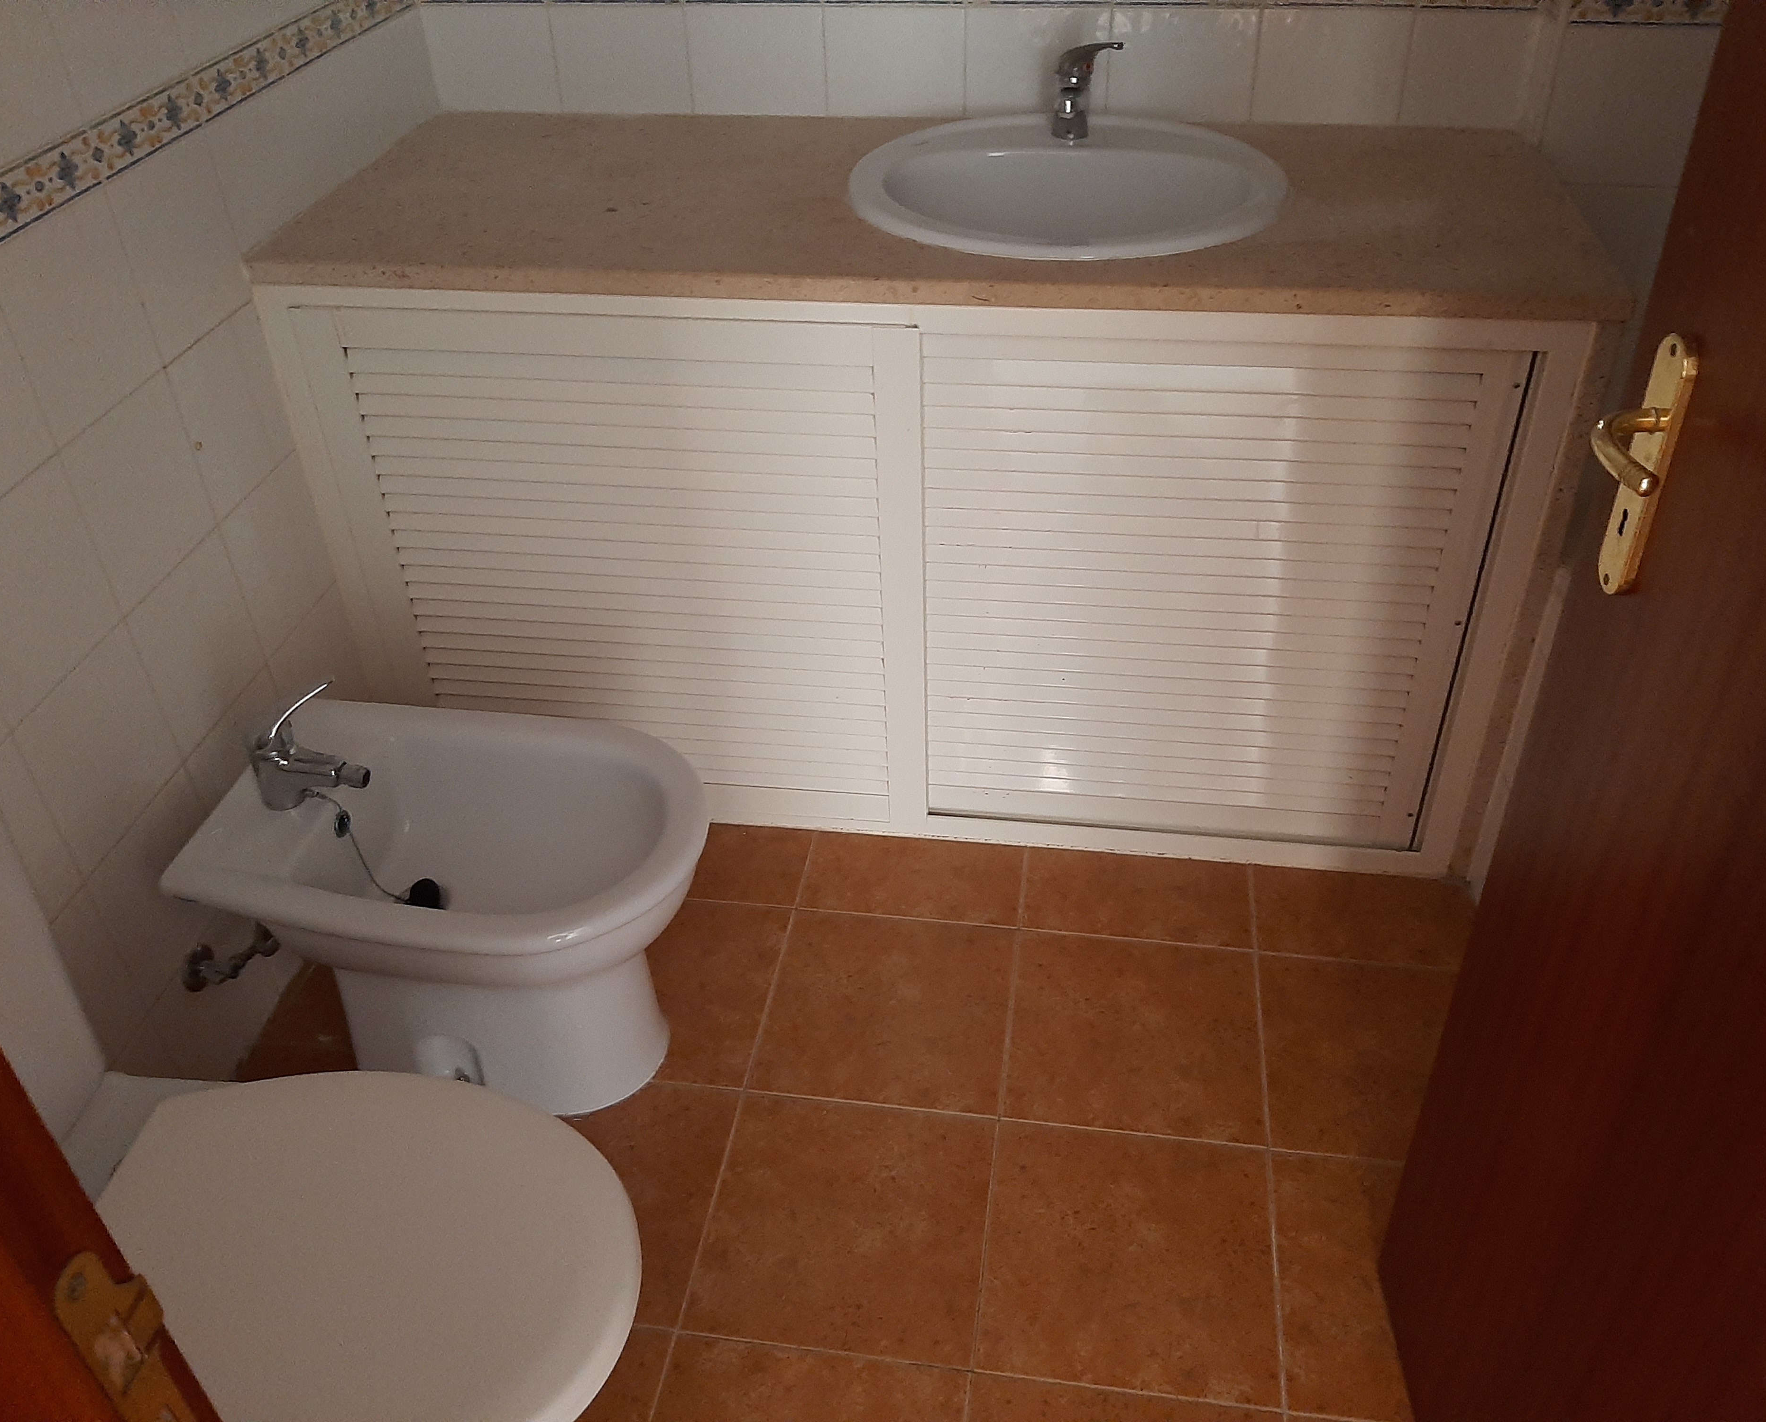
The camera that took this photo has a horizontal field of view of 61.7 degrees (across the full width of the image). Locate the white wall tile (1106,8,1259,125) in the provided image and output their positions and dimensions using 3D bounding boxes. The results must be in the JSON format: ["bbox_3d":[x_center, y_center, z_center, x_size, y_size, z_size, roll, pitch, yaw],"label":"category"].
[{"bbox_3d":[0.415,-0.895,2.058,0.200,0.172,0.010,4,38,8],"label":"white wall tile"}]

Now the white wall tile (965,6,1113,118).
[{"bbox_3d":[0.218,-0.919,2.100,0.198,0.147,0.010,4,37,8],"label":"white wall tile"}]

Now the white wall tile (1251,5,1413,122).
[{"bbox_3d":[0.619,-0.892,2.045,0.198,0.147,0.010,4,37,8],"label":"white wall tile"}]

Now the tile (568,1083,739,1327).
[{"bbox_3d":[-0.352,0.557,1.726,0.314,0.010,0.314,4,38,8],"label":"tile"}]

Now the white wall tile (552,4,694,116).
[{"bbox_3d":[-0.379,-0.948,2.168,0.200,0.172,0.010,4,38,8],"label":"white wall tile"}]

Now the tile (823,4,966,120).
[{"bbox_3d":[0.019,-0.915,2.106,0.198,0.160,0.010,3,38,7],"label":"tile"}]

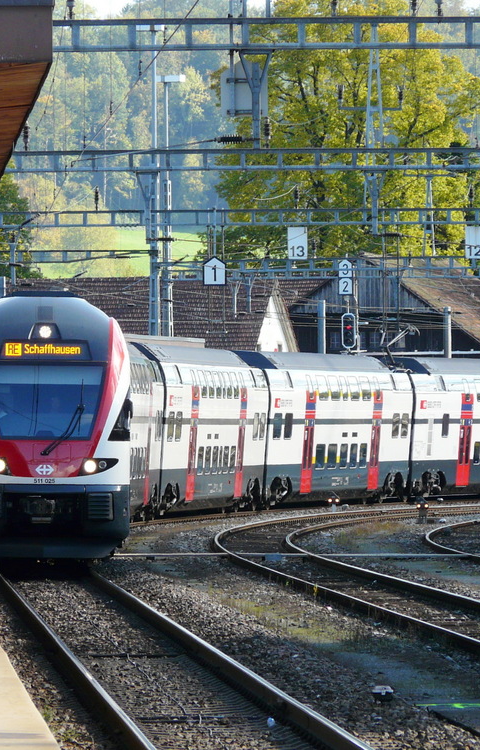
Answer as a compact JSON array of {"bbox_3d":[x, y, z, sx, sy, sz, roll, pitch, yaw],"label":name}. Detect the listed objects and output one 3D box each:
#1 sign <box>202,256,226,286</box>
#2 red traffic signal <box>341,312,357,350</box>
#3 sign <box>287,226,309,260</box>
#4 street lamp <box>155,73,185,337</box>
[{"bbox_3d":[-0.635,-2.646,199.000,0.590,0.760,0.080,0,0,5],"label":"sign"},{"bbox_3d":[4.227,-1.709,303.000,0.560,1.410,0.330,0,0,9],"label":"red traffic signal"},{"bbox_3d":[1.482,-3.352,199.000,0.500,0.820,0.070,0,0,5],"label":"sign"},{"bbox_3d":[-2.737,-3.656,305.000,1.200,16.100,0.500,0,0,0],"label":"street lamp"}]

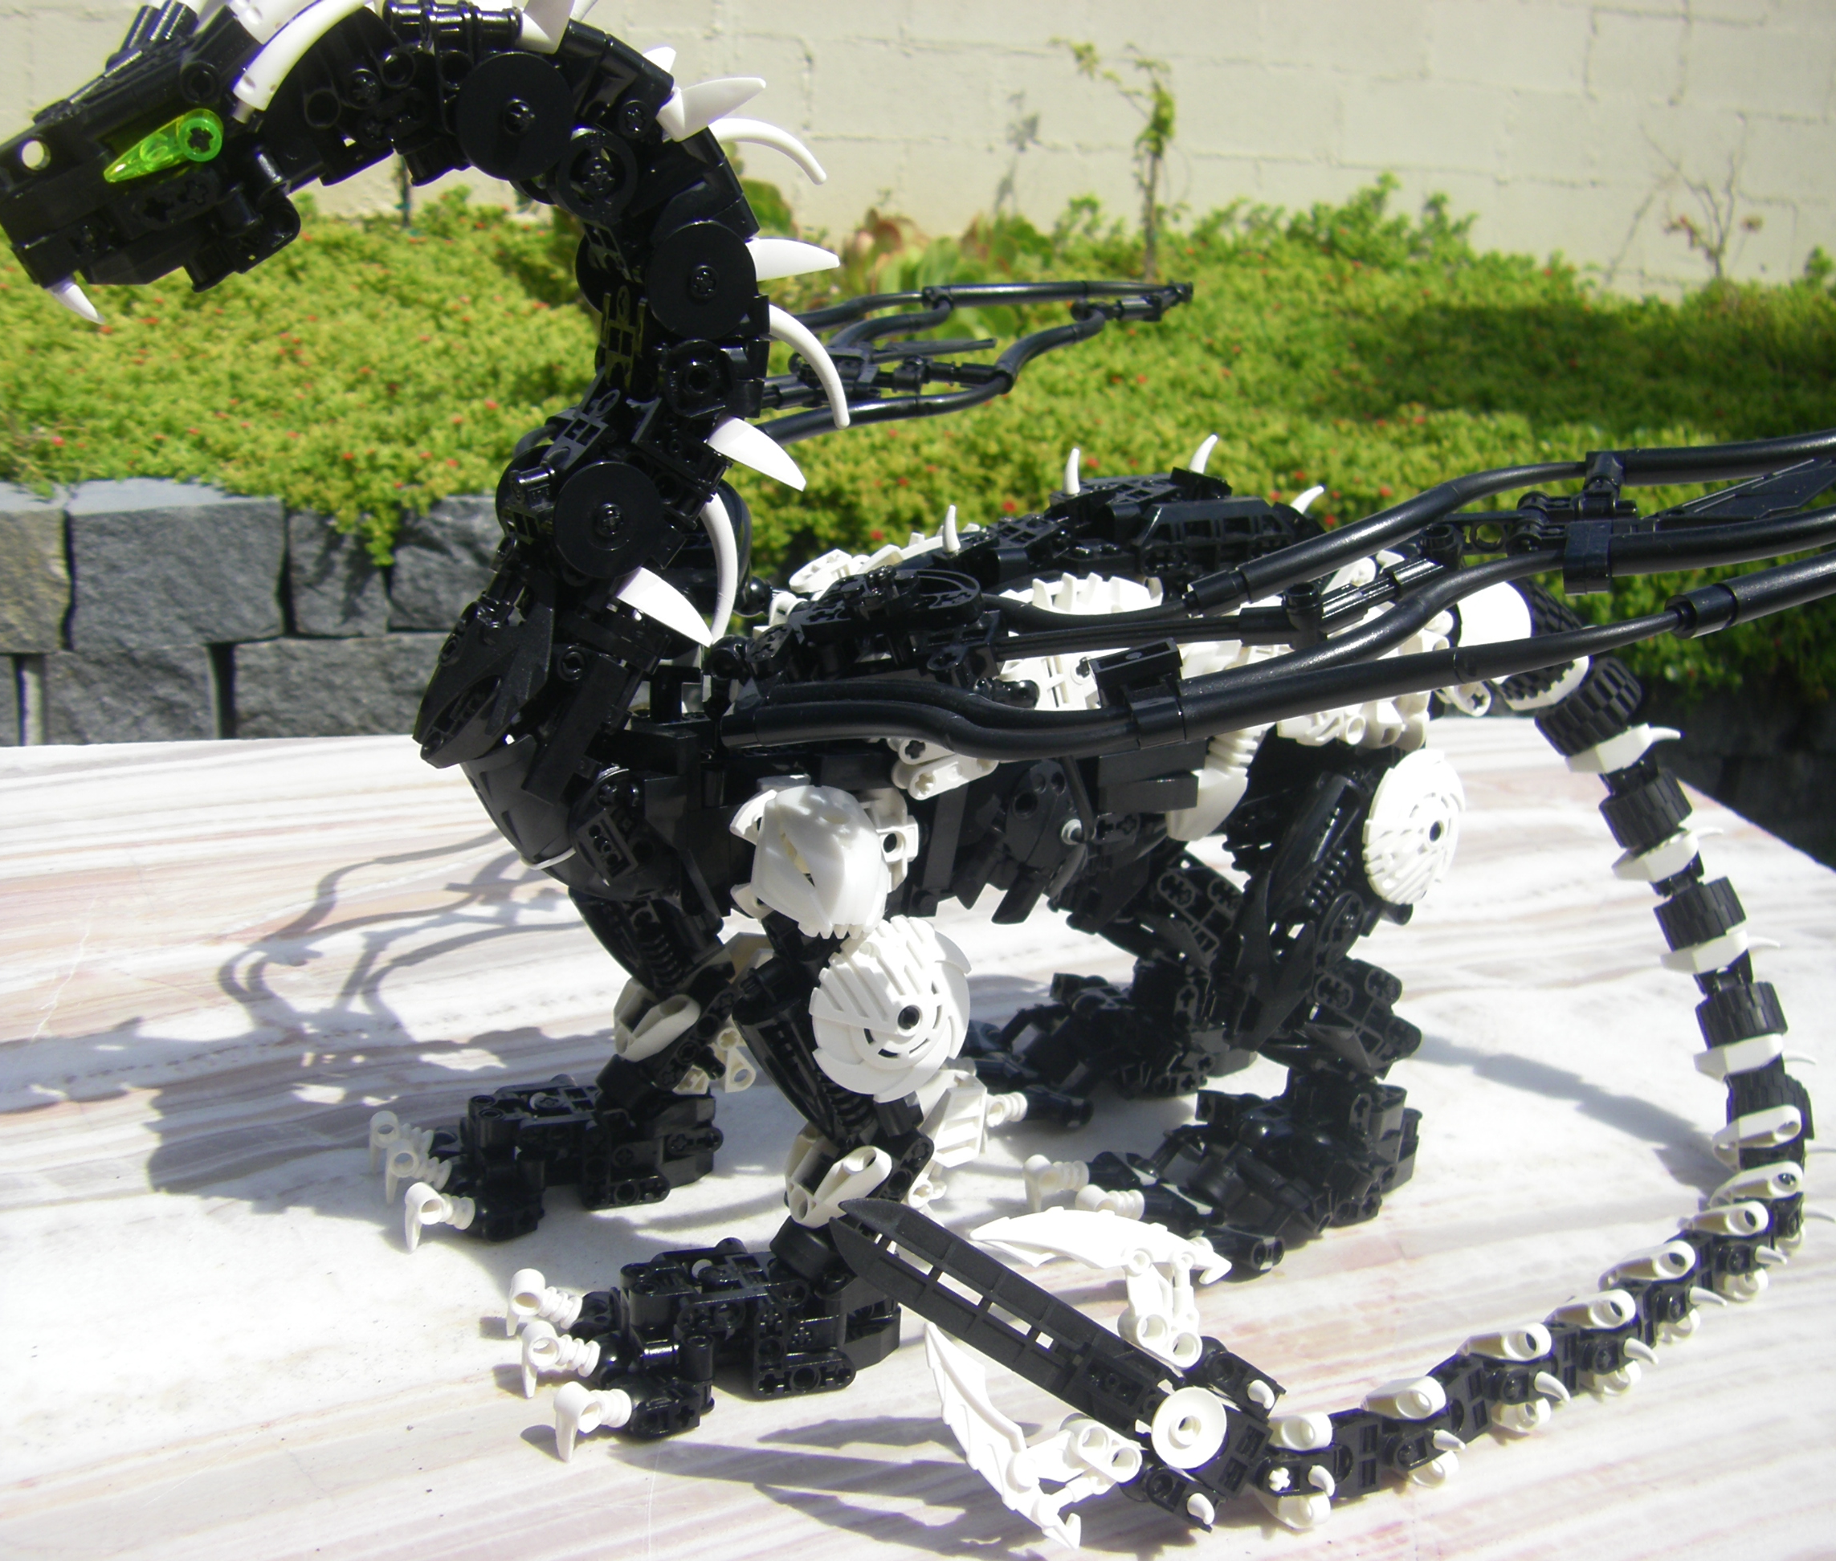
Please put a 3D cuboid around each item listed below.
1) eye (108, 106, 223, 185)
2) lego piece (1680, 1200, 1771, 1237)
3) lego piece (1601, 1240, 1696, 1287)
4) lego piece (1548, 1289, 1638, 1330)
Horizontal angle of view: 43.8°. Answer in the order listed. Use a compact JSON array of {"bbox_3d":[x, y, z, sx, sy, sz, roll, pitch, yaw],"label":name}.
[{"bbox_3d":[-0.130,-0.109,0.395,0.021,0.008,0.008,-23,30,-3],"label":"eye"},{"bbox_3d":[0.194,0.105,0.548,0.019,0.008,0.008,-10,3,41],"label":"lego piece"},{"bbox_3d":[0.169,0.113,0.528,0.021,0.008,0.007,-28,-15,35],"label":"lego piece"},{"bbox_3d":[0.150,0.119,0.509,0.007,0.008,0.021,0,-20,-41],"label":"lego piece"}]

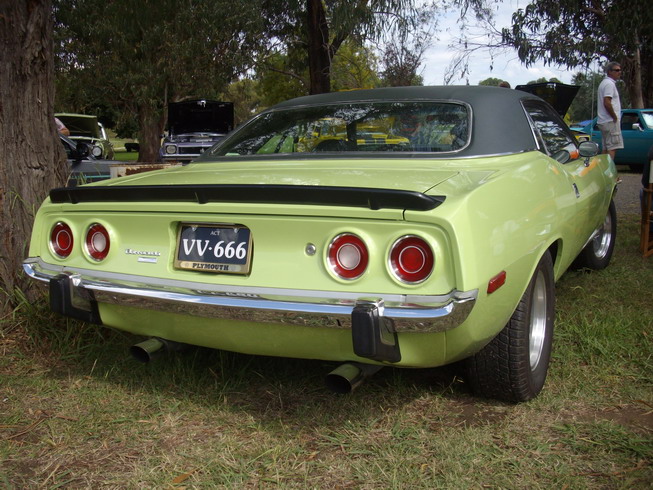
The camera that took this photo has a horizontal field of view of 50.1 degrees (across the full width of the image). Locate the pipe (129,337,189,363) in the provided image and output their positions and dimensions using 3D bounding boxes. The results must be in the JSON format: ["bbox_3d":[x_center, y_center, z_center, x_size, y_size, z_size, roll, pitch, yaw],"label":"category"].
[{"bbox_3d":[-0.651,0.396,2.689,0.075,0.075,0.260,3,10,27],"label":"pipe"}]

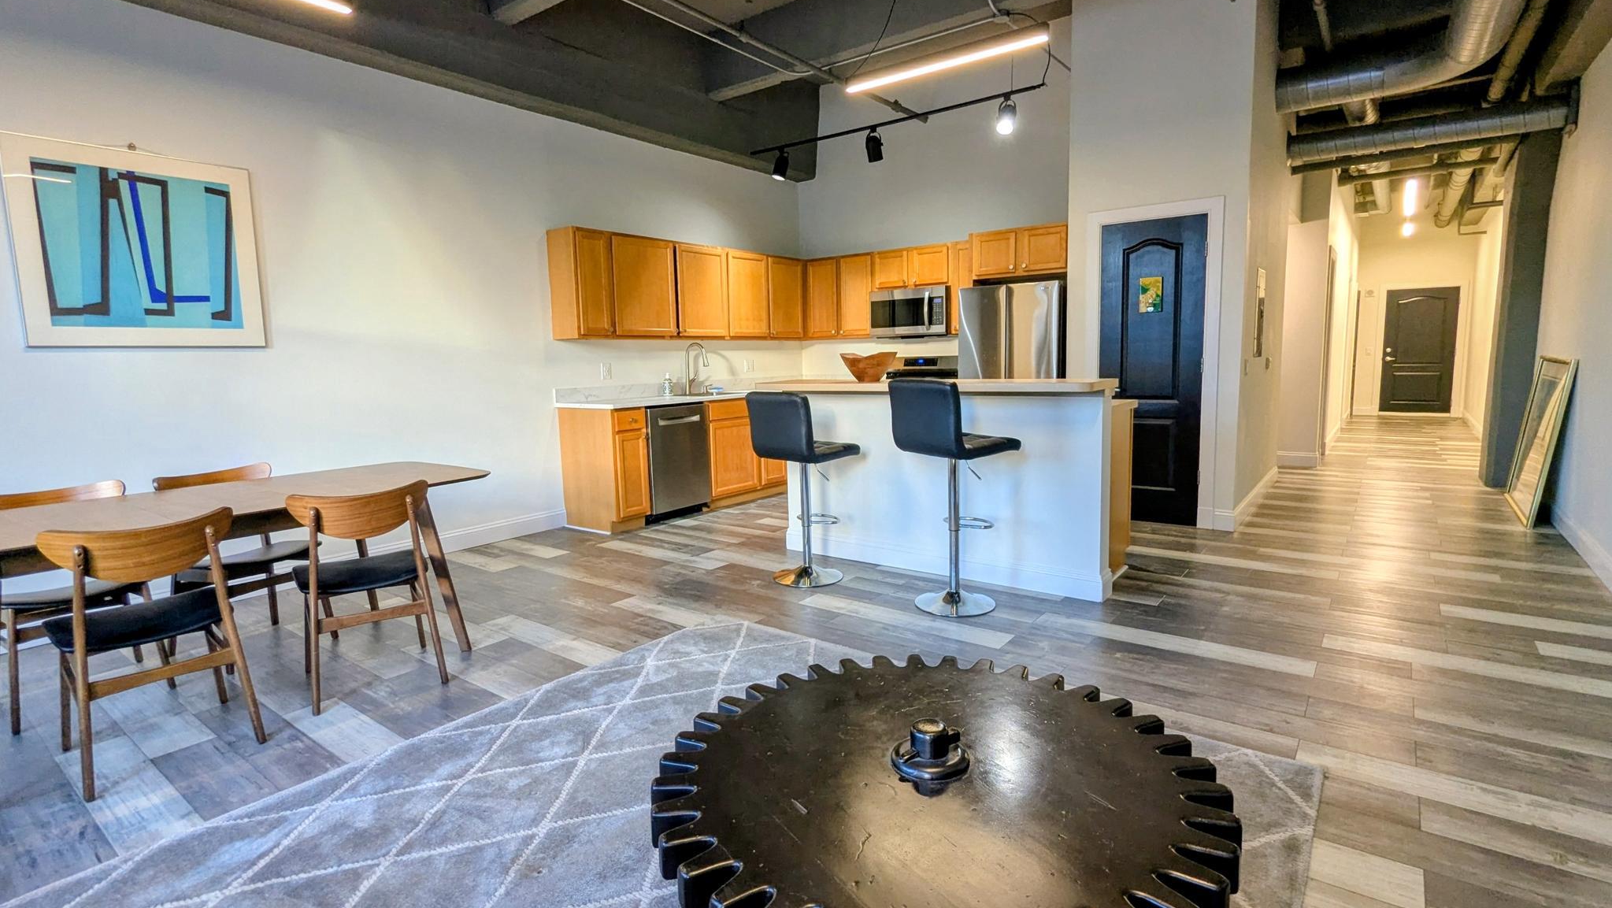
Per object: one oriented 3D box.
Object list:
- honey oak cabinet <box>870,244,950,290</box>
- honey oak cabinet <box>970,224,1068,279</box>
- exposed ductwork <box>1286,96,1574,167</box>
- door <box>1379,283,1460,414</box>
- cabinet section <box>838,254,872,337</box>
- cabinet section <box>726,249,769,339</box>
[{"bbox_3d":[0.969,-1.615,6.542,0.770,0.355,0.315,4,9,38],"label":"honey oak cabinet"},{"bbox_3d":[1.809,-1.628,6.082,0.845,0.365,0.355,3,9,37],"label":"honey oak cabinet"},{"bbox_3d":[4.648,-2.452,5.705,1.660,0.225,0.225,3,9,37],"label":"exposed ductwork"},{"bbox_3d":[9.968,-1.667,12.125,0.910,2.030,0.050,3,9,37],"label":"door"},{"bbox_3d":[0.555,-1.483,7.068,0.357,0.766,0.315,4,9,37],"label":"cabinet section"},{"bbox_3d":[-0.616,-1.408,6.715,0.315,0.766,0.550,4,9,37],"label":"cabinet section"}]

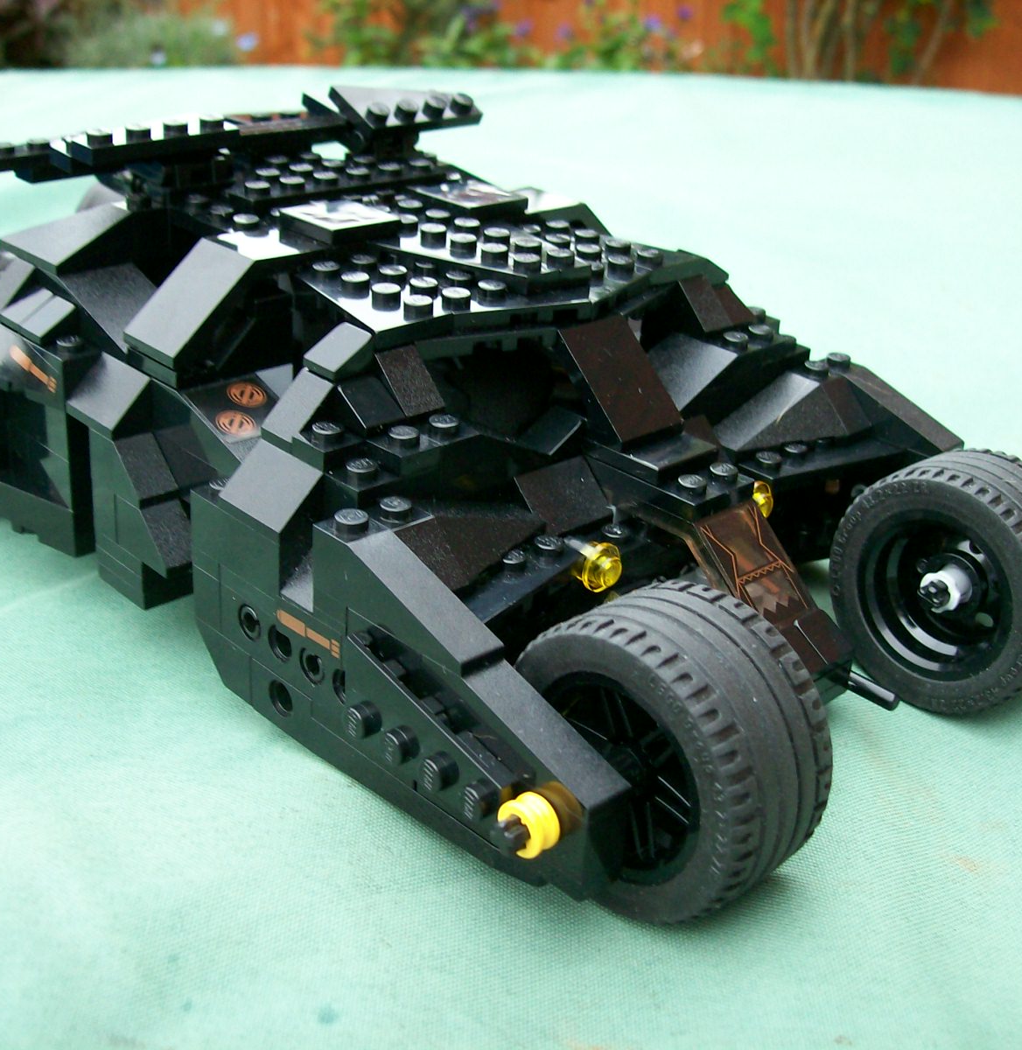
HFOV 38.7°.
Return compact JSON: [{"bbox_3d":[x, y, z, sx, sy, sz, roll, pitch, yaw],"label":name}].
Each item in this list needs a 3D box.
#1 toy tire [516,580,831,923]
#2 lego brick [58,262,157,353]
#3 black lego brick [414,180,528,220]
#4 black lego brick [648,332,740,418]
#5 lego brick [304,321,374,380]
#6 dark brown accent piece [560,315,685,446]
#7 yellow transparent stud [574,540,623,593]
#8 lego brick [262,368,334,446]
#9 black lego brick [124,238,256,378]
[{"bbox_3d":[0.021,0.031,0.201,0.022,0.043,0.043,-20,35,-40],"label":"toy tire"},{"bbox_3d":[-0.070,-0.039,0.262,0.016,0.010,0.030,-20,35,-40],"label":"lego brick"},{"bbox_3d":[-0.008,-0.063,0.282,0.016,0.003,0.016,-20,38,-40],"label":"black lego brick"},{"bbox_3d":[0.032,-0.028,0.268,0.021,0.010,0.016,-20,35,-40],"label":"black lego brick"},{"bbox_3d":[-0.027,-0.027,0.228,0.008,0.006,0.008,-20,35,-41],"label":"lego brick"},{"bbox_3d":[0.018,-0.024,0.243,0.016,0.016,0.017,-20,35,-40],"label":"dark brown accent piece"},{"bbox_3d":[0.014,0.007,0.228,0.008,0.008,0.005,-20,35,-40],"label":"yellow transparent stud"},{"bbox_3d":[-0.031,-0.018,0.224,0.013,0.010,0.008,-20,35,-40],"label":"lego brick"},{"bbox_3d":[-0.054,-0.037,0.245,0.017,0.017,0.016,-20,35,-40],"label":"black lego brick"}]

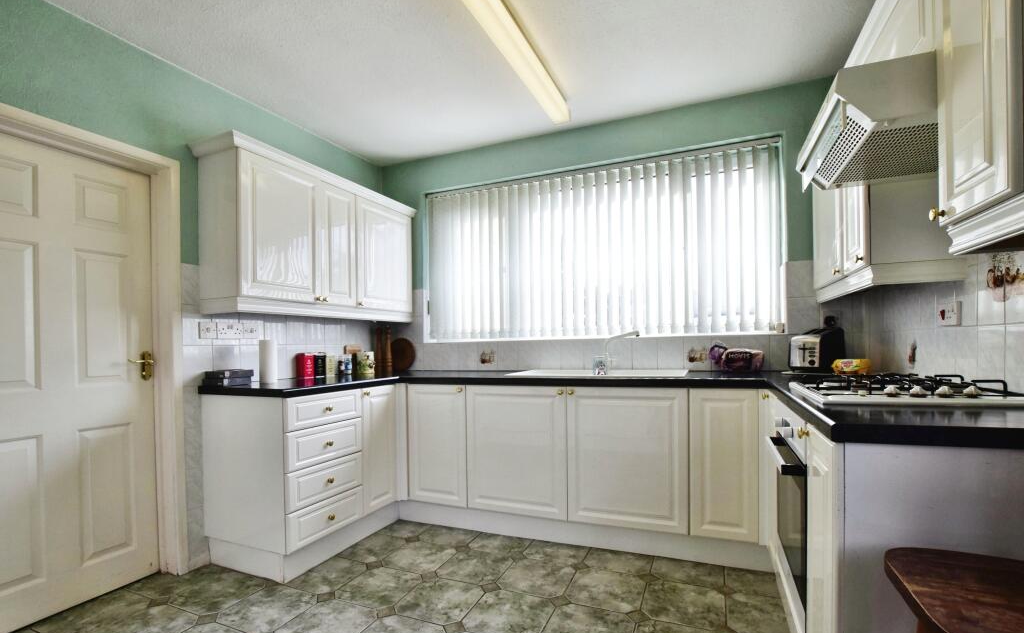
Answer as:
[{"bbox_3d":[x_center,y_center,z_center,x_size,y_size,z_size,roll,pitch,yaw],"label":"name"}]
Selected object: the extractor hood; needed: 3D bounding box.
[{"bbox_3d":[1.199,-0.560,1.270,0.480,0.145,0.600,-3,-4,23],"label":"extractor hood"}]

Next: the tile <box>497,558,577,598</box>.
[{"bbox_3d":[0.126,1.273,2.076,0.320,0.010,0.320,-3,-4,23],"label":"tile"}]

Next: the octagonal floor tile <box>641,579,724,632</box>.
[{"bbox_3d":[0.757,1.266,1.875,0.320,0.010,0.320,-3,-4,23],"label":"octagonal floor tile"}]

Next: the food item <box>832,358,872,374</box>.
[{"bbox_3d":[1.631,0.238,2.050,0.160,0.080,0.105,-4,-4,36],"label":"food item"}]

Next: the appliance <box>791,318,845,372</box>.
[{"bbox_3d":[1.624,0.194,2.269,0.260,0.185,0.160,1,-4,-28],"label":"appliance"}]

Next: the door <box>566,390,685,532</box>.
[{"bbox_3d":[0.578,0.718,2.190,0.596,0.715,0.020,-2,-3,21],"label":"door"}]

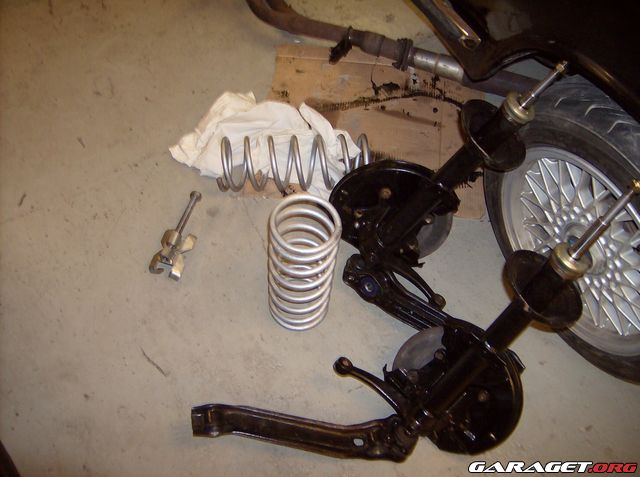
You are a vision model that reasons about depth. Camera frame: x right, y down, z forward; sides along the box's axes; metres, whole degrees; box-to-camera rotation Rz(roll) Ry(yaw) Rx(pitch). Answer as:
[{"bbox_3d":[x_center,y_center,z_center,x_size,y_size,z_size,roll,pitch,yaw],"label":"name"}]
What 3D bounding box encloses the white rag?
[{"bbox_3d":[-0.141,-0.289,1.862,0.521,0.070,0.309,11,57,2],"label":"white rag"}]

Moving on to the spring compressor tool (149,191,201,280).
[{"bbox_3d":[-0.346,-0.021,1.679,0.082,0.060,0.277,12,57,3],"label":"spring compressor tool"}]

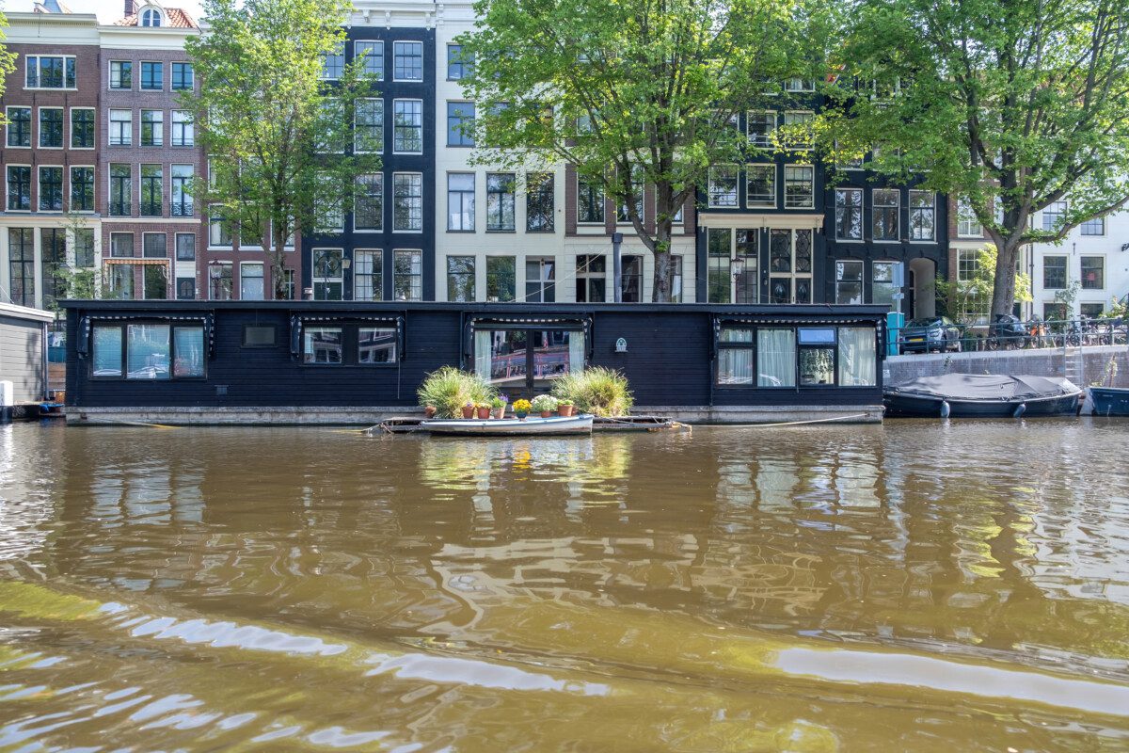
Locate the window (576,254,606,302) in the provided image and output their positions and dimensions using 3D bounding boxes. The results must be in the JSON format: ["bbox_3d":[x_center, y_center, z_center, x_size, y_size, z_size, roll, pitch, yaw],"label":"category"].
[{"bbox_3d":[1.285,-4.576,40.571,1.413,2.525,0.200,0,0,-3],"label":"window"}]

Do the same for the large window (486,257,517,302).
[{"bbox_3d":[-3.025,-4.493,40.334,1.414,2.488,0.200,0,0,-3],"label":"large window"}]

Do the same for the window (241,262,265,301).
[{"bbox_3d":[-14.601,-4.411,39.697,1.193,1.985,0.200,0,0,-3],"label":"window"}]

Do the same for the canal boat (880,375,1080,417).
[{"bbox_3d":[12.600,0.555,26.500,6.600,1.330,2.250,0,0,-5],"label":"canal boat"}]

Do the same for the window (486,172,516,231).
[{"bbox_3d":[-2.813,-7.731,37.504,1.334,2.667,0.200,0,0,-3],"label":"window"}]

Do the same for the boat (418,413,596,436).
[{"bbox_3d":[-1.230,0.985,18.250,3.680,0.470,1.250,0,0,-4],"label":"boat"}]

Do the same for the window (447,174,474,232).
[{"bbox_3d":[-4.929,-8.225,40.229,1.347,2.816,0.200,0,0,-3],"label":"window"}]

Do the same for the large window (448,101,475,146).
[{"bbox_3d":[-4.577,-11.131,37.412,1.280,2.016,0.200,0,0,-3],"label":"large window"}]

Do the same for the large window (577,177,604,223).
[{"bbox_3d":[1.274,-8.543,40.570,1.391,2.525,0.200,0,0,-3],"label":"large window"}]

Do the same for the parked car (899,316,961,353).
[{"bbox_3d":[14.197,-1.567,32.800,1.700,1.460,3.750,0,0,36],"label":"parked car"}]

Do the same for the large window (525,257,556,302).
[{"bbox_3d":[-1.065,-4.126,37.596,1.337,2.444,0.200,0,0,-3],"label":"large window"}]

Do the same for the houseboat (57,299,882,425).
[{"bbox_3d":[-2.129,-0.334,24.118,21.127,3.108,5.100,0,0,-4],"label":"houseboat"}]

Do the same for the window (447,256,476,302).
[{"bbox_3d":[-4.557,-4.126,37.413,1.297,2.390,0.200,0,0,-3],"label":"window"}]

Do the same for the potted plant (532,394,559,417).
[{"bbox_3d":[-0.475,0.697,19.900,0.590,0.564,0.590,0,0,0],"label":"potted plant"}]

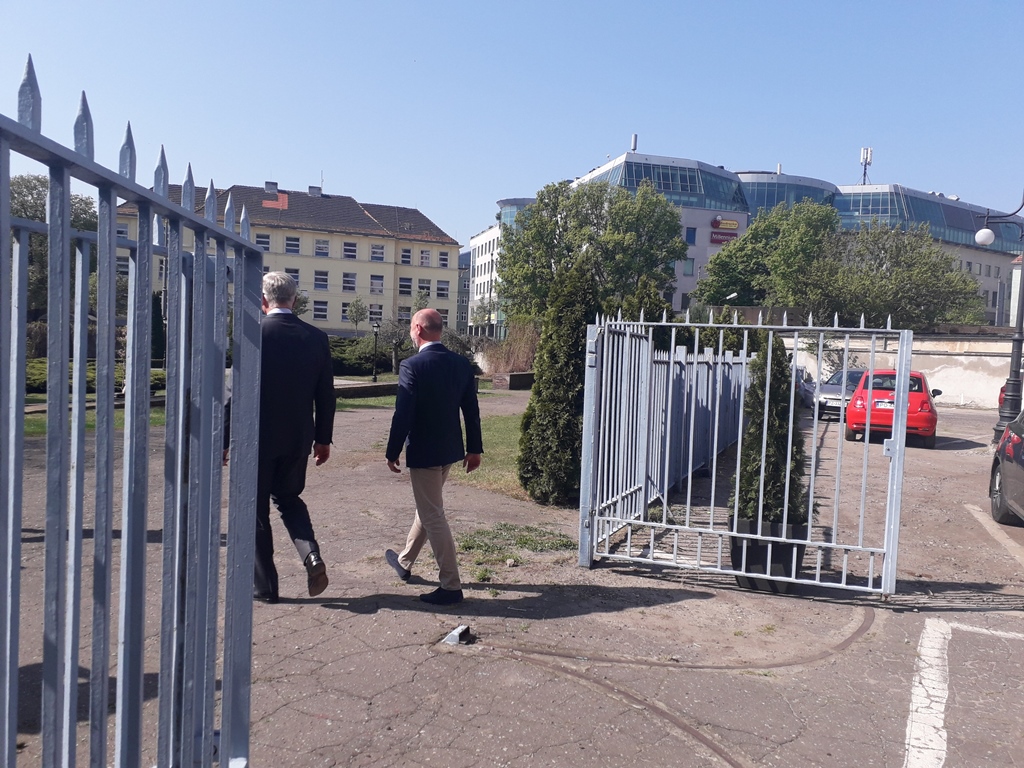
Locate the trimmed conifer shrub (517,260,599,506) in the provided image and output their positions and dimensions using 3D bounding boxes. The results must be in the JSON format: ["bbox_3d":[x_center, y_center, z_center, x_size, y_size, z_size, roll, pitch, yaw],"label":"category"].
[{"bbox_3d":[0.596,-0.040,8.253,1.020,2.443,1.020,2,2,0],"label":"trimmed conifer shrub"}]

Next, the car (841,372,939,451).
[{"bbox_3d":[8.067,0.448,16.824,1.640,1.490,3.560,3,2,27],"label":"car"}]

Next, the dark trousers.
[{"bbox_3d":[-1.323,0.725,4.571,0.430,0.970,0.480,2,2,-18],"label":"dark trousers"}]

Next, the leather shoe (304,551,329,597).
[{"bbox_3d":[-1.087,1.048,4.423,0.110,0.300,0.115,2,40,-18],"label":"leather shoe"}]

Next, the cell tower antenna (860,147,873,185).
[{"bbox_3d":[44.837,-27.636,101.020,1.450,4.800,1.450,3,2,24],"label":"cell tower antenna"}]

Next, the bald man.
[{"bbox_3d":[-0.517,0.398,4.913,0.540,1.716,0.780,1,3,-40],"label":"bald man"}]

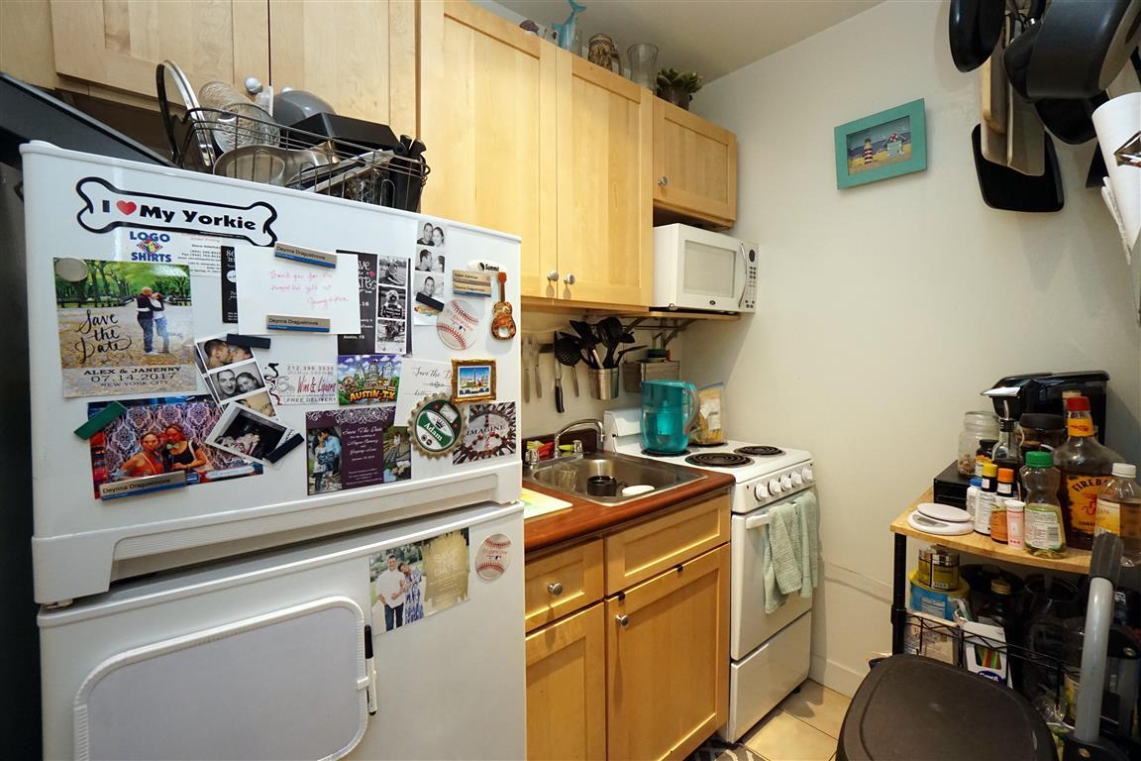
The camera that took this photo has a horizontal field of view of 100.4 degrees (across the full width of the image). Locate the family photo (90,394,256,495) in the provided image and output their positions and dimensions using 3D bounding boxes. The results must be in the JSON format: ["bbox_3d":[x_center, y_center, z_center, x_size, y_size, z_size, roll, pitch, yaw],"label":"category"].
[{"bbox_3d":[-0.451,0.071,0.555,0.152,0.104,0.006,-4,5,-39],"label":"family photo"}]

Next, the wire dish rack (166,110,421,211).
[{"bbox_3d":[-0.506,-0.323,0.896,0.351,0.130,0.380,-2,4,-39],"label":"wire dish rack"}]

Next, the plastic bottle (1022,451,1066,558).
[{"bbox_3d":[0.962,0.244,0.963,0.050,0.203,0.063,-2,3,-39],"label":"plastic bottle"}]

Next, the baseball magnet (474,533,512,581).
[{"bbox_3d":[-0.133,0.310,0.833,0.069,0.083,0.003,-2,3,-39],"label":"baseball magnet"}]

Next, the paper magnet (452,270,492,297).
[{"bbox_3d":[-0.162,-0.160,0.790,0.071,0.035,0.006,-2,3,-39],"label":"paper magnet"}]

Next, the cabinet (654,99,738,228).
[{"bbox_3d":[0.403,-0.848,1.996,0.532,0.384,0.318,-2,3,-39],"label":"cabinet"}]

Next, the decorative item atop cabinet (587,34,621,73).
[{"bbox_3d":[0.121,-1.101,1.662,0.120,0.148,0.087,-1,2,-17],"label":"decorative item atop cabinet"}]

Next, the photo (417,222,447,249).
[{"bbox_3d":[-0.222,-0.235,0.764,0.045,0.037,0.003,-2,4,-39],"label":"photo"}]

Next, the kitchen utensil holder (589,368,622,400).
[{"bbox_3d":[0.131,0.013,1.819,0.120,0.128,0.120,0,3,0],"label":"kitchen utensil holder"}]

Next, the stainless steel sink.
[{"bbox_3d":[0.084,0.370,1.490,0.425,0.180,0.550,-2,3,-39],"label":"stainless steel sink"}]

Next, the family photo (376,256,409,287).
[{"bbox_3d":[-0.264,-0.161,0.709,0.043,0.045,0.003,-2,3,-39],"label":"family photo"}]

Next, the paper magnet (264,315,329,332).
[{"bbox_3d":[-0.370,-0.077,0.652,0.075,0.017,0.005,-2,4,-39],"label":"paper magnet"}]

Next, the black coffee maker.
[{"bbox_3d":[1.107,0.153,1.127,0.305,0.325,0.130,-1,3,-23],"label":"black coffee maker"}]

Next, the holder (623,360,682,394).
[{"bbox_3d":[0.358,-0.019,2.093,0.245,0.137,0.115,-2,3,-39],"label":"holder"}]

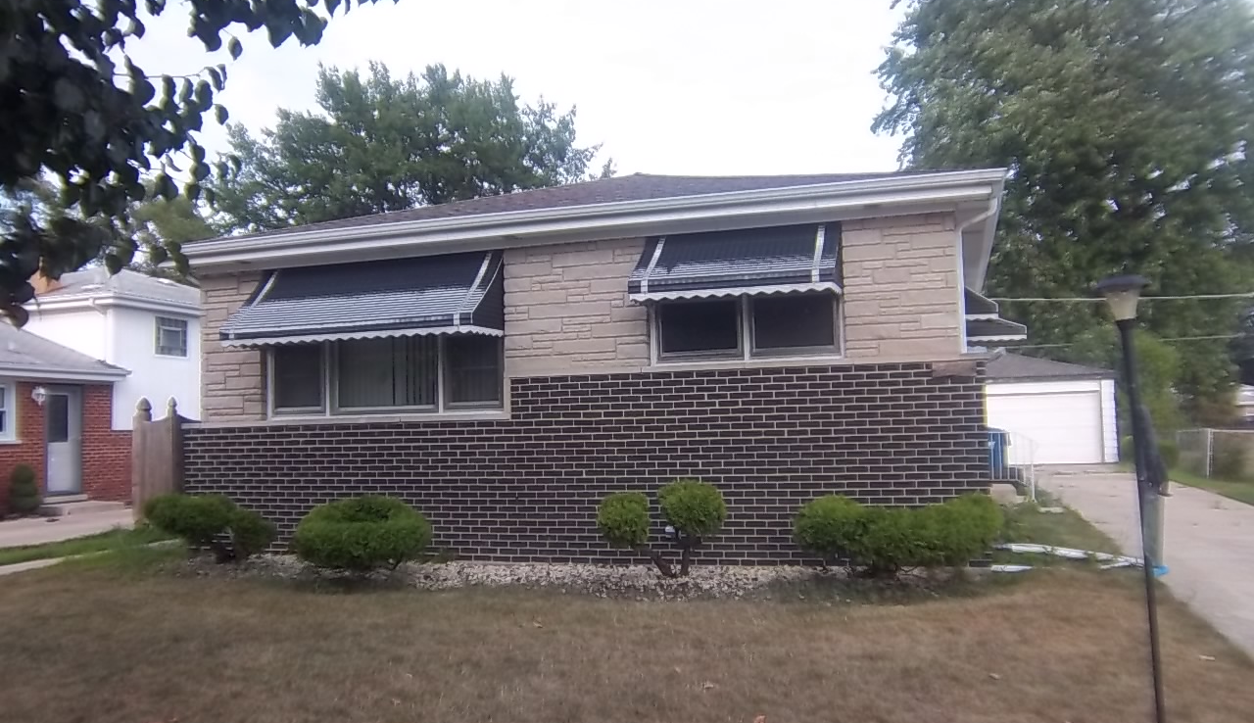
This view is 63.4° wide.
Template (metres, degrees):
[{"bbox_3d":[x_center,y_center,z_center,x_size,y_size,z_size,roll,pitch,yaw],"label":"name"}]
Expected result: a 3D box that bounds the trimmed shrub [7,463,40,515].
[{"bbox_3d":[-10.358,2.192,17.399,0.491,0.868,0.491,-3,-4,18],"label":"trimmed shrub"}]

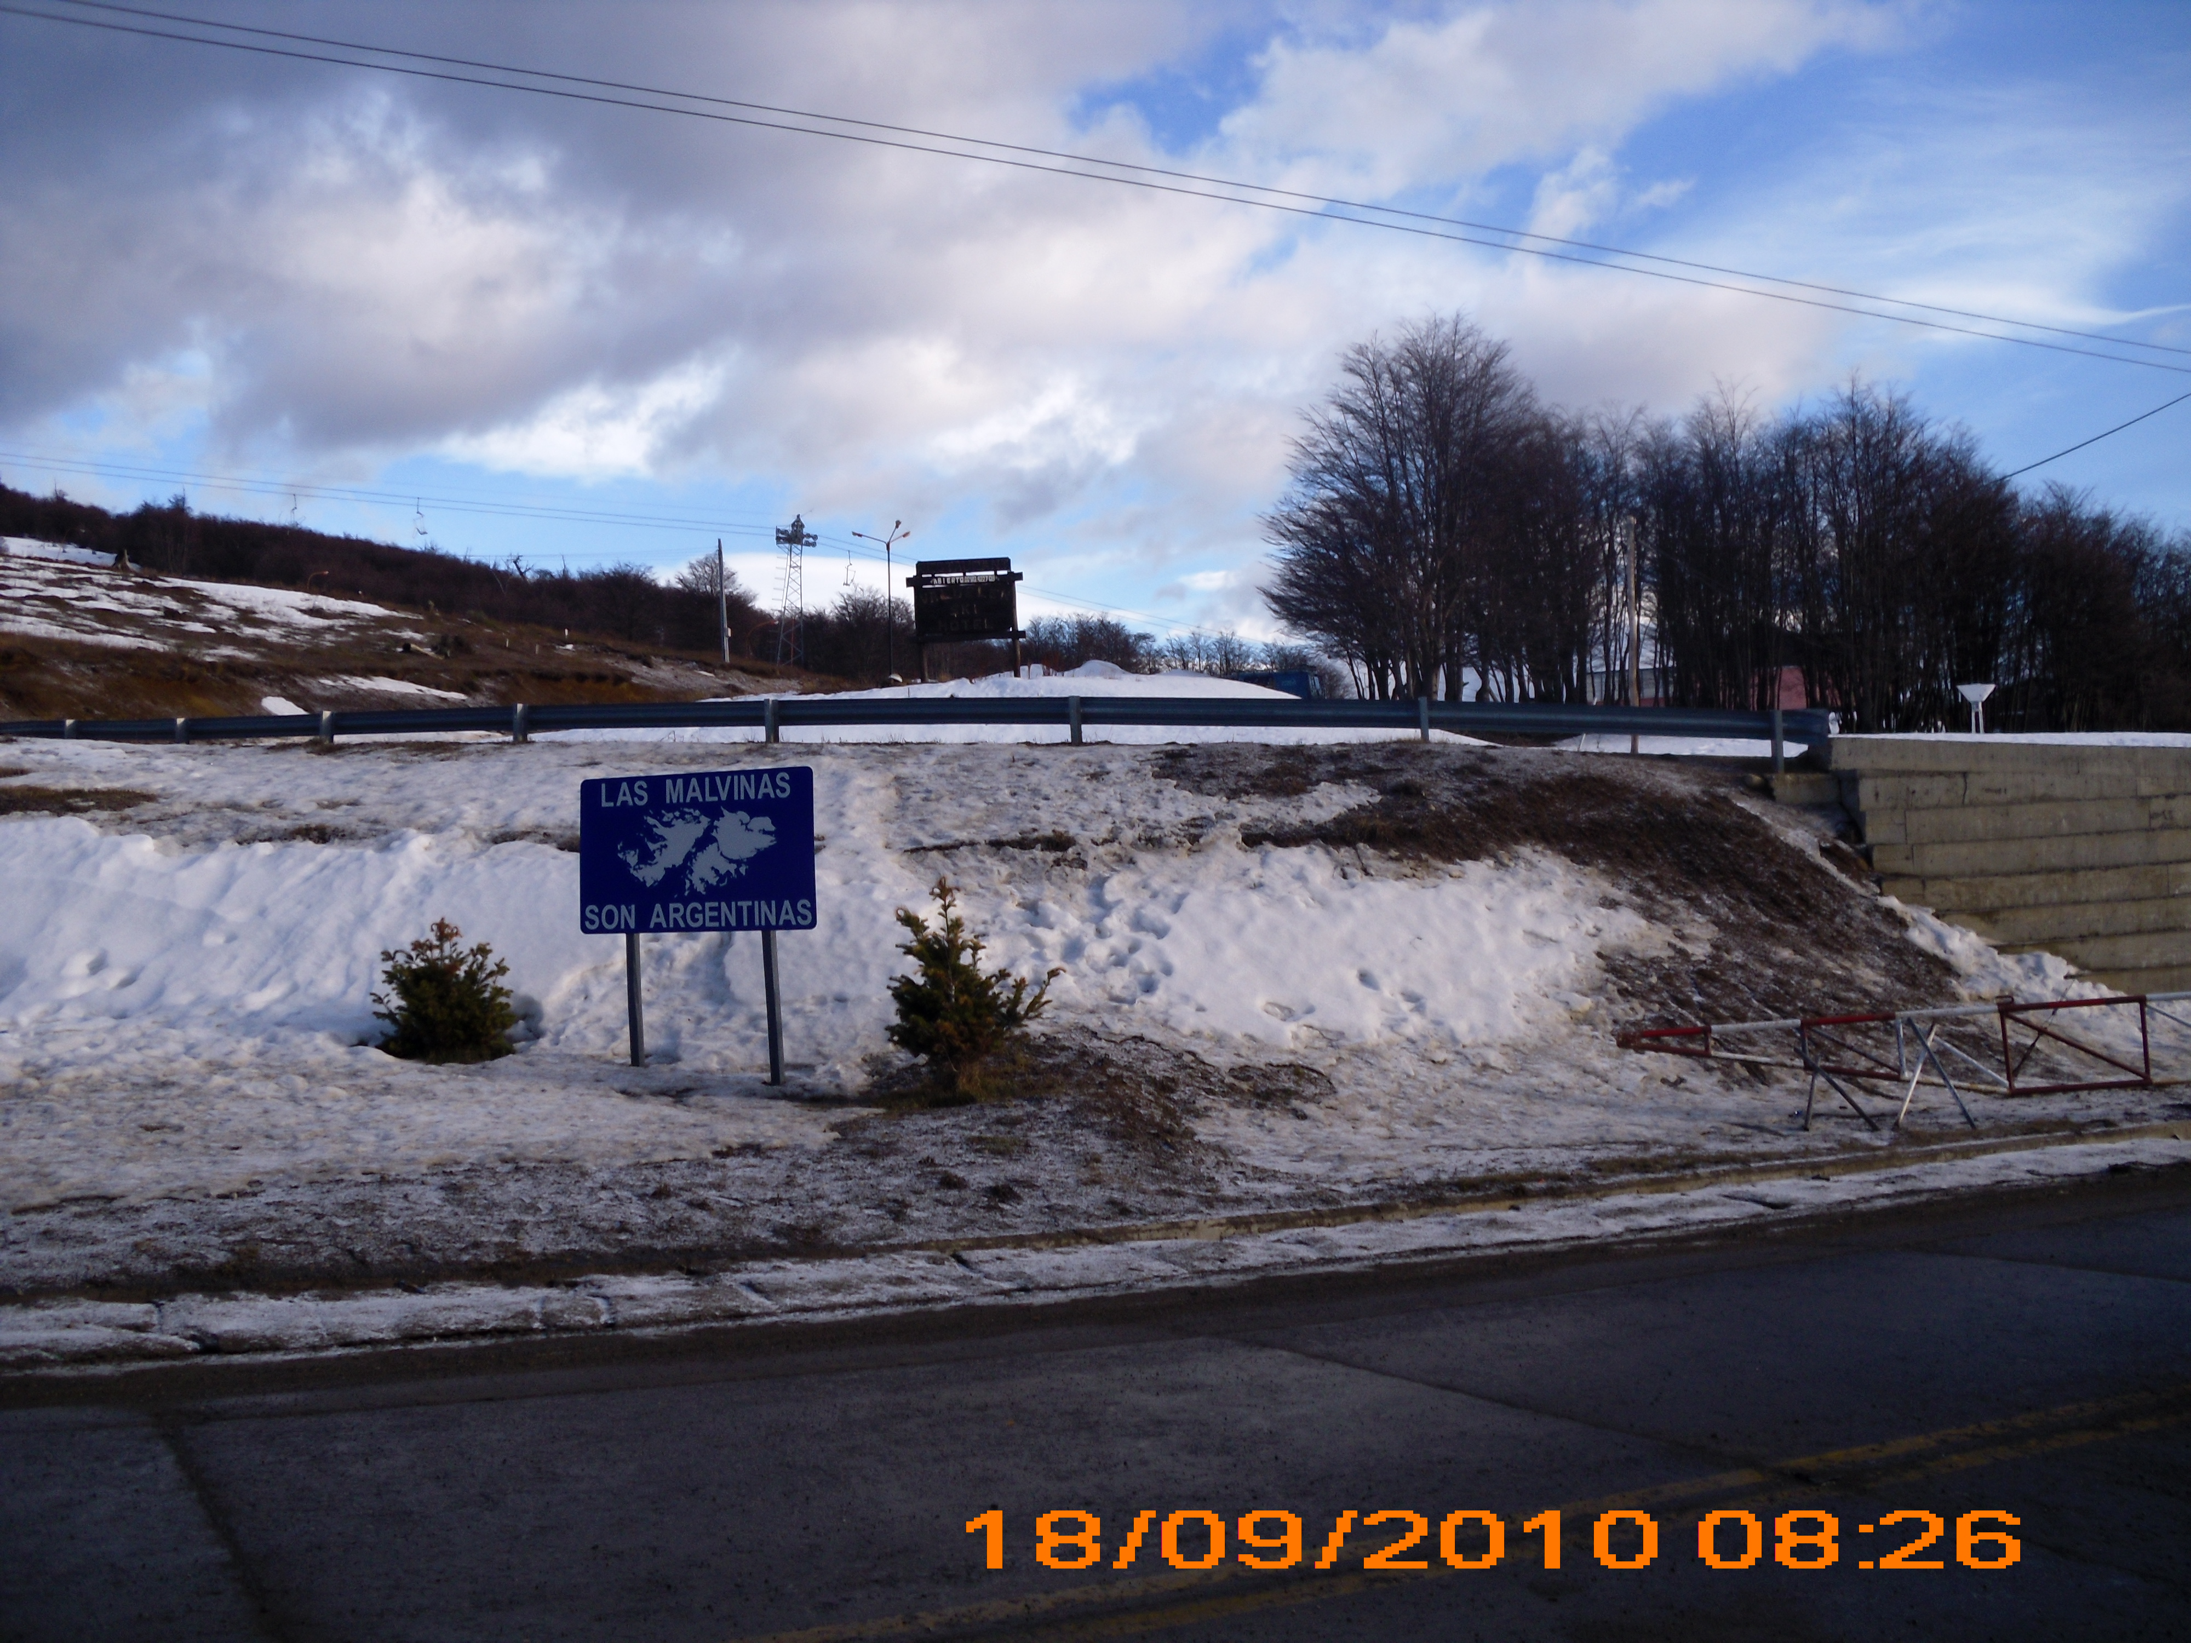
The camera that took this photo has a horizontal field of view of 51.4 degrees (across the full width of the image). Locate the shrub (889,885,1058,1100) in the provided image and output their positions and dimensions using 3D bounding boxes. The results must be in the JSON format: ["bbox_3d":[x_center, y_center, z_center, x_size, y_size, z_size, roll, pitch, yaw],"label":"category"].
[{"bbox_3d":[-0.853,1.179,16.100,1.200,1.550,1.120,-2,-1,0],"label":"shrub"}]

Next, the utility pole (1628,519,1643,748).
[{"bbox_3d":[12.778,-4.320,54.000,0.190,5.800,0.190,-2,-1,0],"label":"utility pole"}]

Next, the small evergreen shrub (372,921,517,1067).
[{"bbox_3d":[-4.818,1.270,16.900,1.080,1.130,1.050,-2,-1,0],"label":"small evergreen shrub"}]

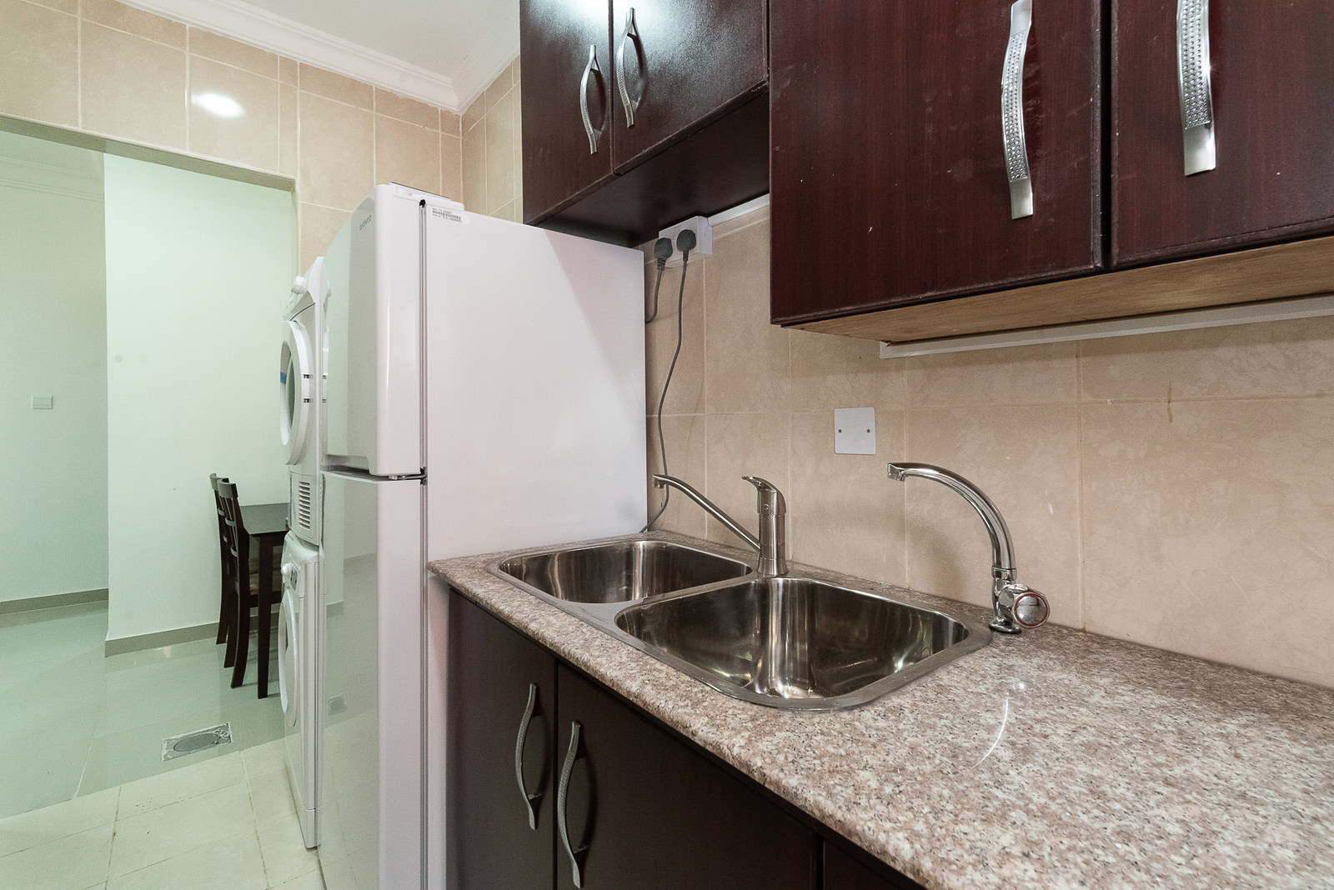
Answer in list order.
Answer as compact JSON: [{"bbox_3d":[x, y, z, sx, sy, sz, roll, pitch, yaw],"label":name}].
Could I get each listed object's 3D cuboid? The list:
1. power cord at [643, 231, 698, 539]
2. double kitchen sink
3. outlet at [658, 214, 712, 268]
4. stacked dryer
[{"bbox_3d":[-0.007,-0.133,1.397,0.080,0.740,0.220,-2,3,-41],"label":"power cord"},{"bbox_3d":[0.037,0.342,0.974,0.496,0.180,0.862,-2,3,-41],"label":"double kitchen sink"},{"bbox_3d":[0.044,-0.491,1.358,0.046,0.086,0.147,-2,3,-41],"label":"outlet"},{"bbox_3d":[-0.991,0.290,1.932,0.600,1.670,0.600,-2,3,-41],"label":"stacked dryer"}]

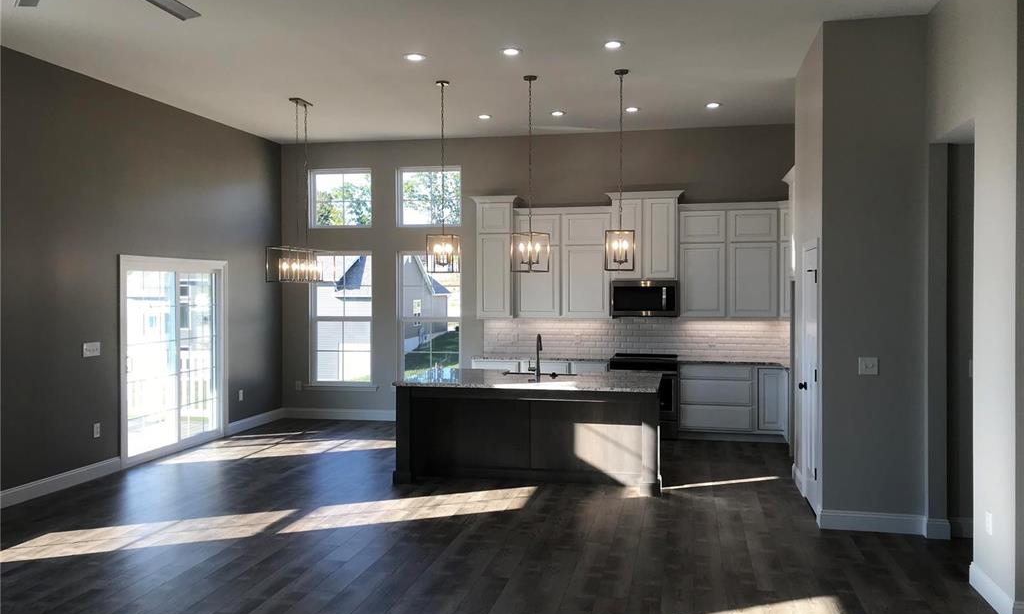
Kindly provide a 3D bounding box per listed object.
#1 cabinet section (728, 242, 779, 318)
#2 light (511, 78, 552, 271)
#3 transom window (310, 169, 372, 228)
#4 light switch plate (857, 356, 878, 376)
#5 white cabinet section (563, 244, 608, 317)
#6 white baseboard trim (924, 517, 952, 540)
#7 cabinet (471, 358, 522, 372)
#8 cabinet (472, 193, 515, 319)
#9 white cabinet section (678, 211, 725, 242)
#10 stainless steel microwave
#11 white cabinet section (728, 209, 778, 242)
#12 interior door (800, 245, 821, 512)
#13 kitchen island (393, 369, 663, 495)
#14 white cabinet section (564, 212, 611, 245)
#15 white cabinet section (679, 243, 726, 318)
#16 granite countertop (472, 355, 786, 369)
[{"bbox_3d":[2.836,-0.319,9.778,0.559,0.873,0.340,0,1,12],"label":"cabinet section"},{"bbox_3d":[0.166,-1.203,7.474,0.253,1.751,0.253,-1,2,-44],"label":"light"},{"bbox_3d":[-2.259,-1.424,10.953,0.876,0.772,0.099,0,1,12],"label":"transom window"},{"bbox_3d":[2.527,0.420,5.871,0.122,0.119,0.010,0,1,12],"label":"light switch plate"},{"bbox_3d":[0.929,-0.306,10.187,0.571,0.883,0.340,0,1,12],"label":"white cabinet section"},{"bbox_3d":[2.949,1.534,5.724,0.147,0.135,0.018,0,1,12],"label":"white baseboard trim"},{"bbox_3d":[-0.140,1.050,10.195,0.589,0.822,0.614,0,1,12],"label":"cabinet"},{"bbox_3d":[-0.165,-0.608,10.338,0.540,1.500,0.370,0,1,12],"label":"cabinet"},{"bbox_3d":[2.275,-0.945,9.884,0.549,0.392,0.340,0,1,12],"label":"white cabinet section"},{"bbox_3d":[1.610,-0.102,9.908,0.765,0.431,0.411,0,1,12],"label":"stainless steel microwave"},{"bbox_3d":[2.832,-0.945,9.765,0.558,0.376,0.340,0,1,12],"label":"white cabinet section"},{"bbox_3d":[2.353,0.548,6.448,0.045,2.027,0.653,0,1,12],"label":"interior door"},{"bbox_3d":[0.223,1.105,7.630,2.307,0.896,1.267,0,1,12],"label":"kitchen island"},{"bbox_3d":[0.931,-0.949,10.171,0.576,0.404,0.340,0,1,12],"label":"white cabinet section"},{"bbox_3d":[2.278,-0.313,9.898,0.550,0.873,0.340,0,1,12],"label":"white cabinet section"},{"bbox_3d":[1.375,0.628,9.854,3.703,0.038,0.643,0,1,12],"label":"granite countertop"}]

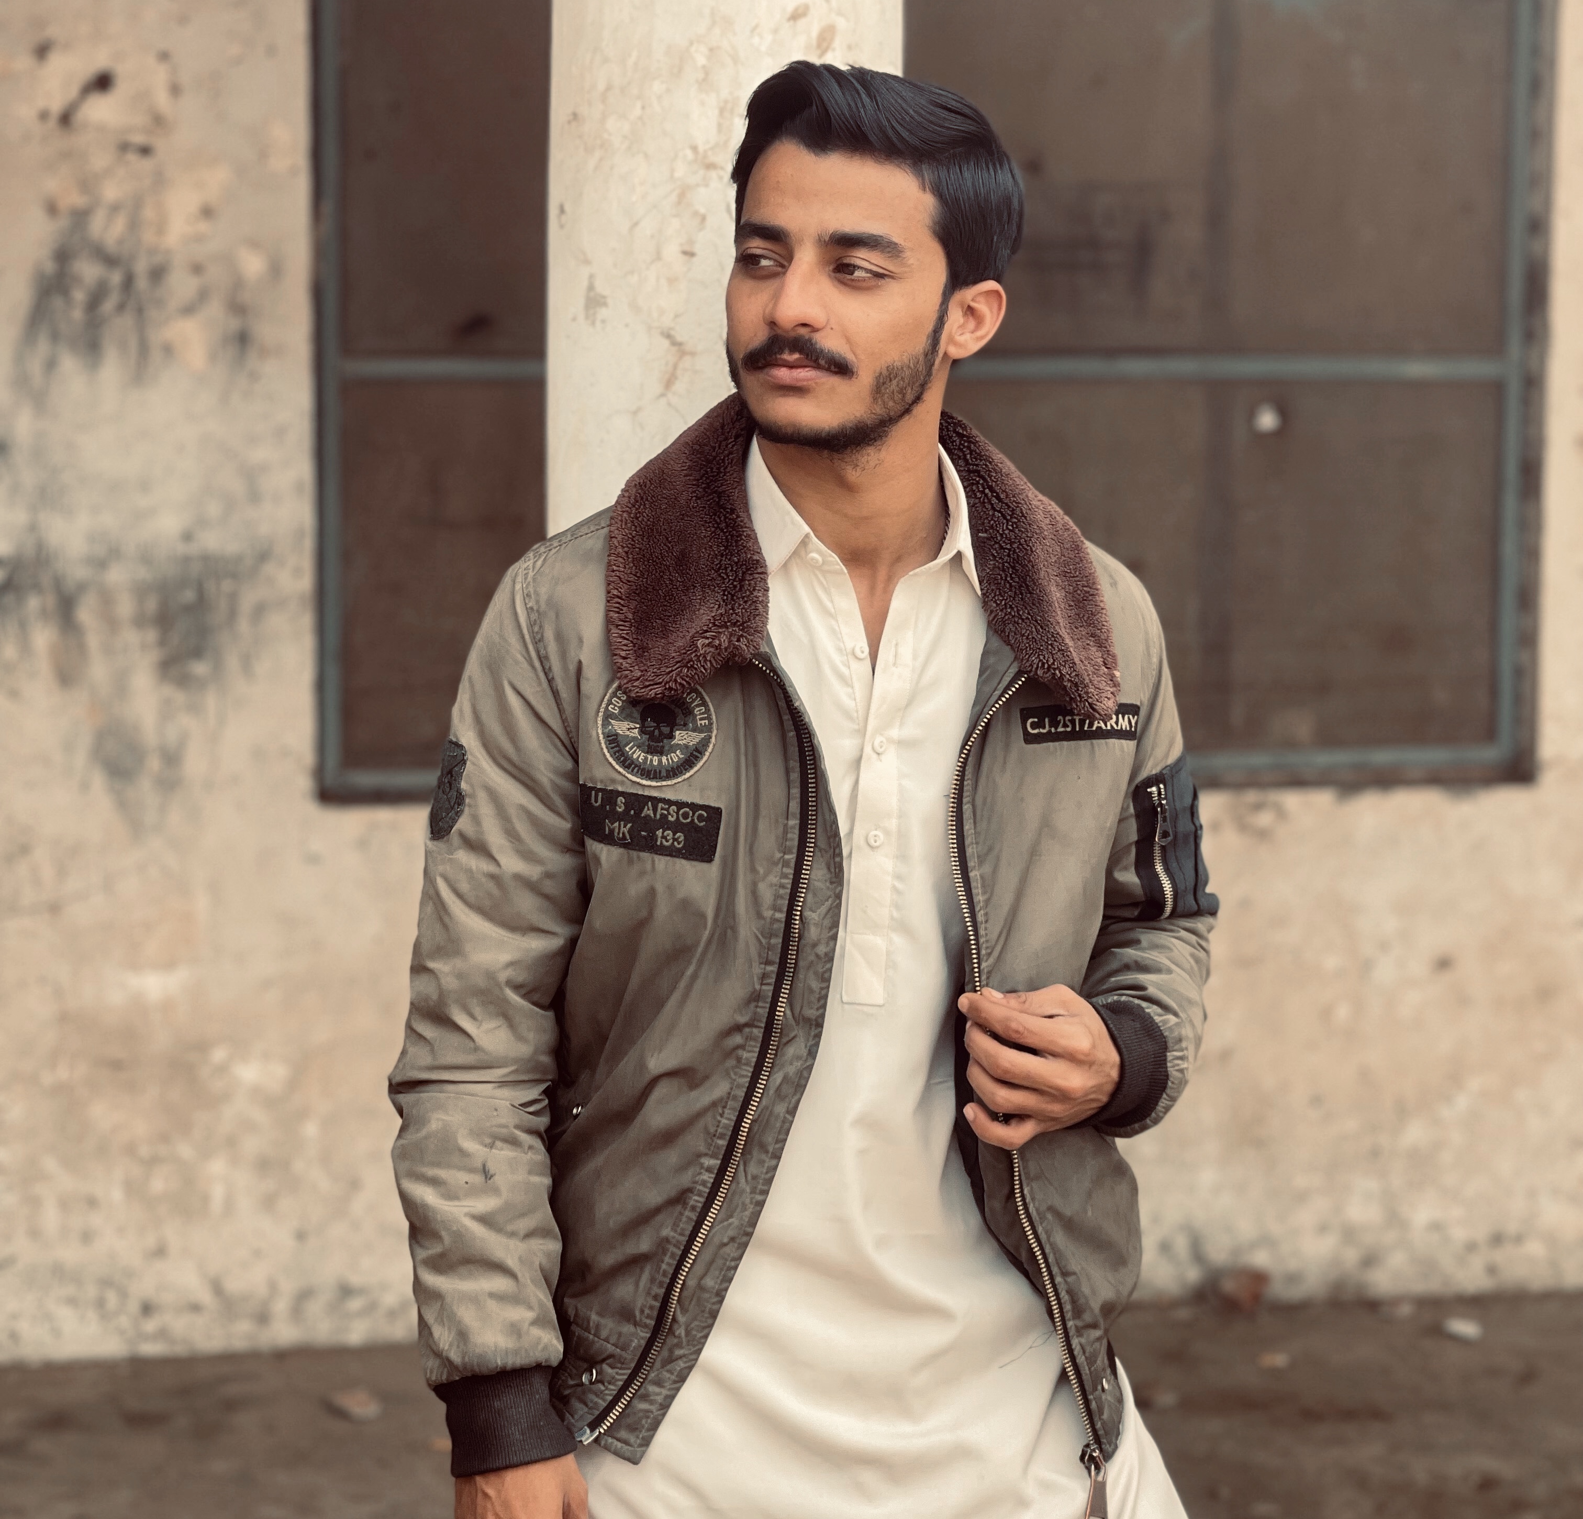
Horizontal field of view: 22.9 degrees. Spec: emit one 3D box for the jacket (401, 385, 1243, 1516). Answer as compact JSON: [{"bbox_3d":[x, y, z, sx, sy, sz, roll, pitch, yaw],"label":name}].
[{"bbox_3d":[0.005,0.117,2.550,0.520,0.700,0.320,-1,5,-10],"label":"jacket"}]

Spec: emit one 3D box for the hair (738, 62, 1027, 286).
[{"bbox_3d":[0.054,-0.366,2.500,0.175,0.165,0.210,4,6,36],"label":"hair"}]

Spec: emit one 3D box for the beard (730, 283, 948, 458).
[{"bbox_3d":[0.021,-0.243,2.455,0.135,0.110,0.105,4,6,36],"label":"beard"}]

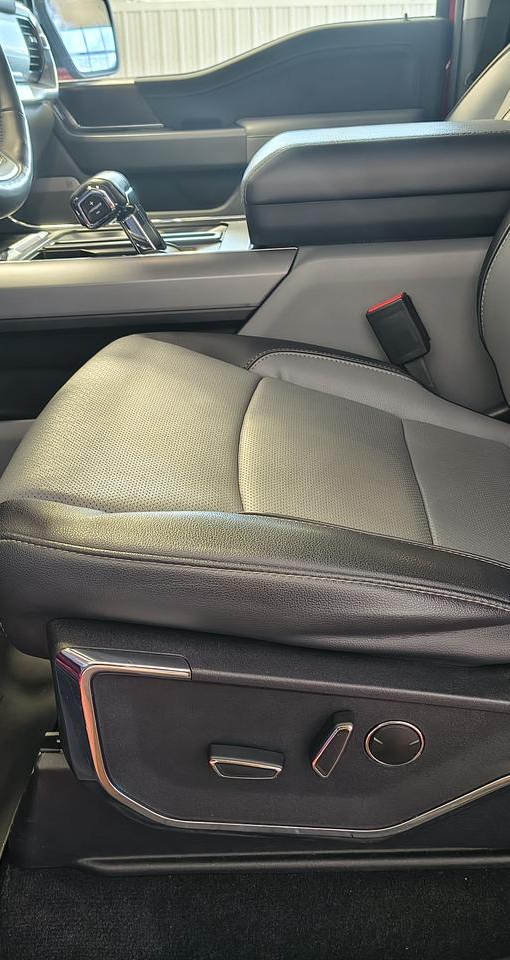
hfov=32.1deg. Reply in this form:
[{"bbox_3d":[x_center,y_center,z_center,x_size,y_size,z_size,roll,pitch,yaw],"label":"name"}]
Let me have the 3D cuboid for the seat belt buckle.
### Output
[{"bbox_3d":[0.159,-0.166,0.981,0.046,0.068,0.025,-20,17,34],"label":"seat belt buckle"}]

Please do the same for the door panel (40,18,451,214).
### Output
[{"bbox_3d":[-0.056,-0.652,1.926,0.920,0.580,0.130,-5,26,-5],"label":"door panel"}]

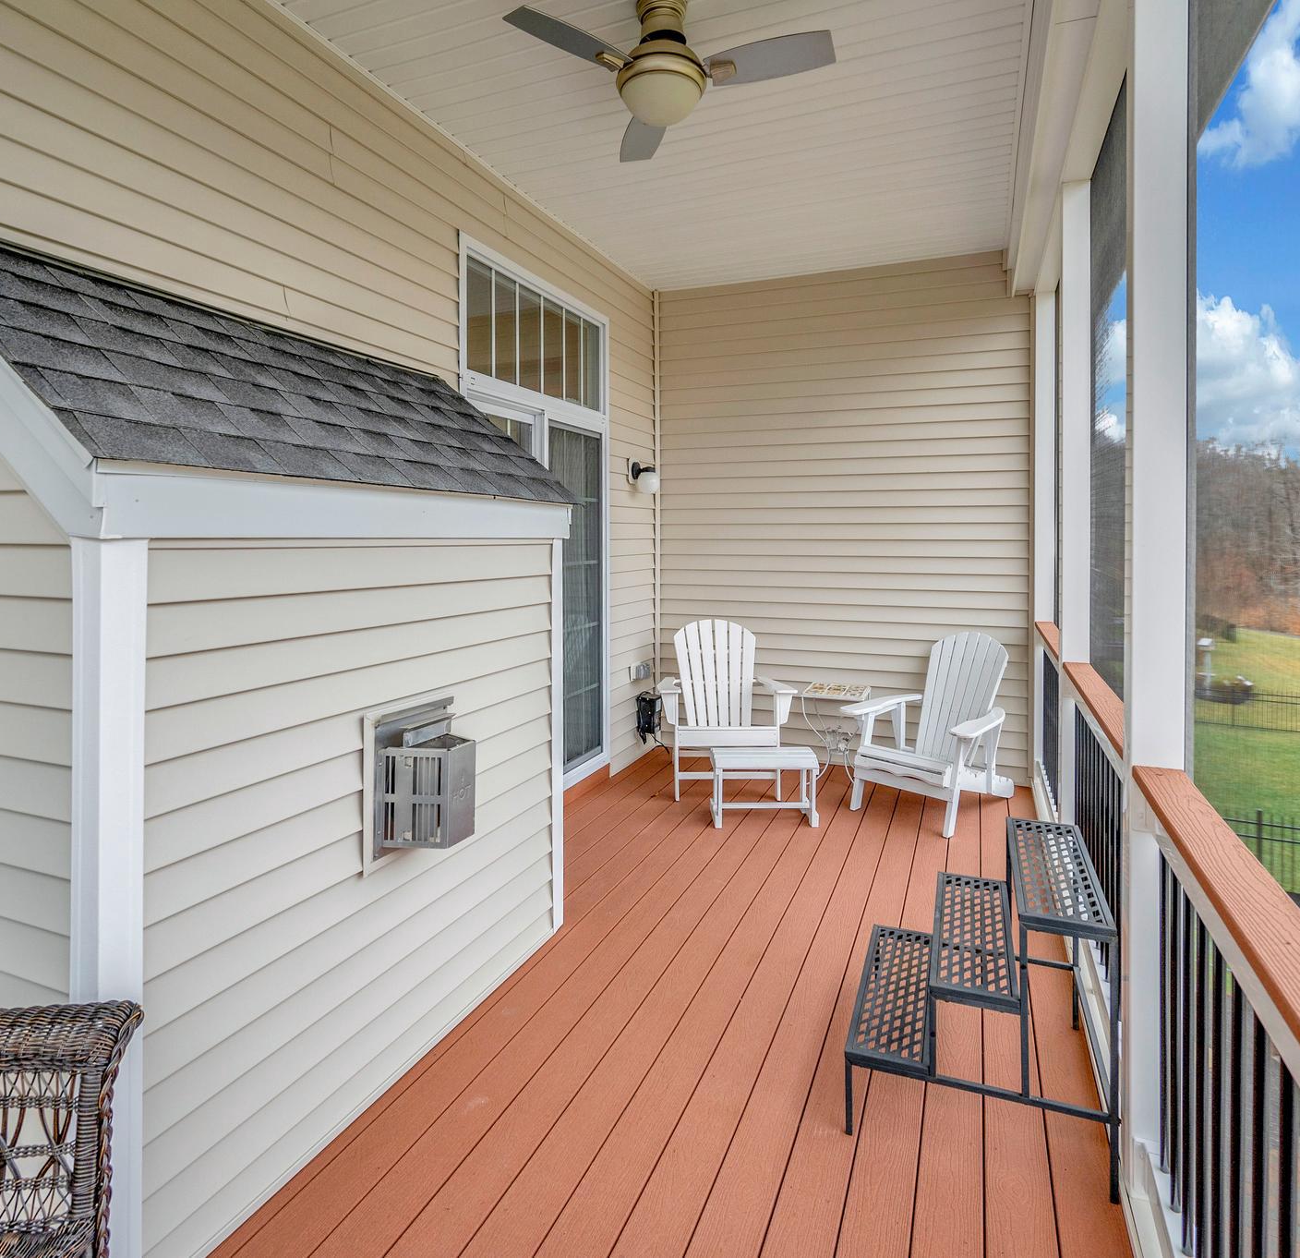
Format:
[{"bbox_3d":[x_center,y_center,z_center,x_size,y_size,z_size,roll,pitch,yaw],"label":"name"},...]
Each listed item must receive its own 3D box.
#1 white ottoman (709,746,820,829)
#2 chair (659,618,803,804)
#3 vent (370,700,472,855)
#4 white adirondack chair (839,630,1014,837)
[{"bbox_3d":[0.597,0.823,3.850,0.530,0.360,0.360,0,4,0],"label":"white ottoman"},{"bbox_3d":[0.435,0.462,4.520,0.780,0.930,0.860,0,4,0],"label":"chair"},{"bbox_3d":[-0.590,0.410,2.060,0.170,0.360,0.310,2,5,22],"label":"vent"},{"bbox_3d":[1.575,0.515,4.090,0.860,0.930,0.750,-4,6,-44],"label":"white adirondack chair"}]

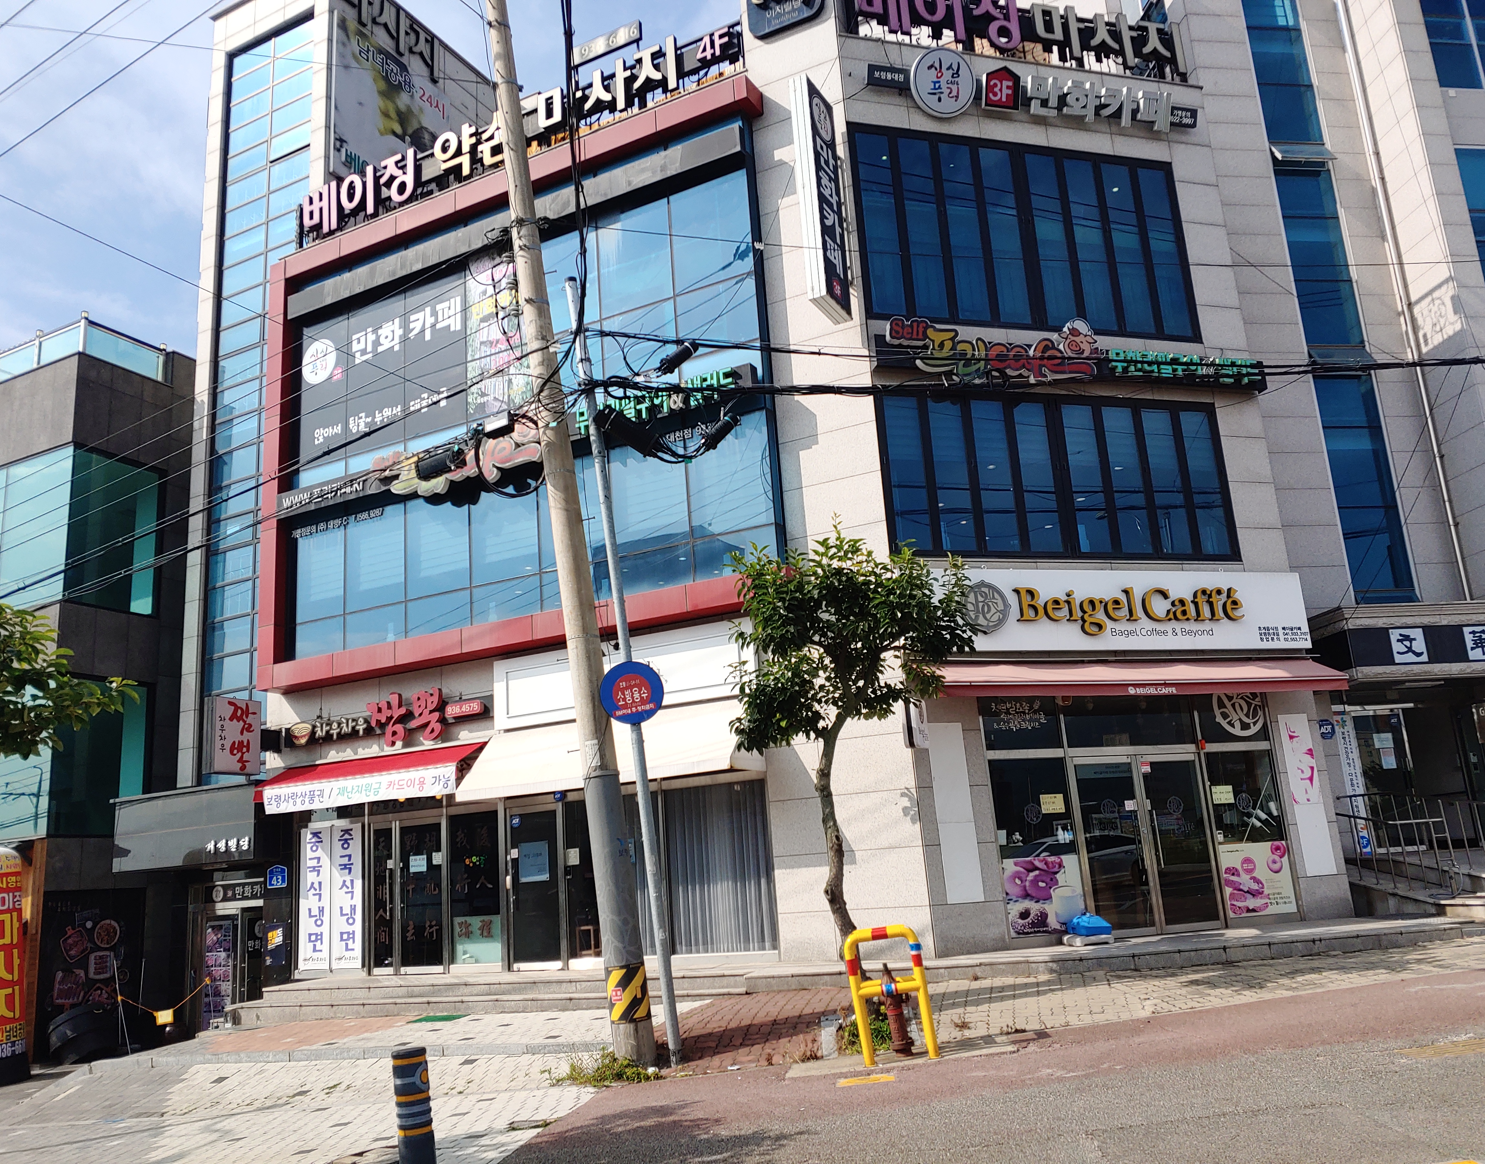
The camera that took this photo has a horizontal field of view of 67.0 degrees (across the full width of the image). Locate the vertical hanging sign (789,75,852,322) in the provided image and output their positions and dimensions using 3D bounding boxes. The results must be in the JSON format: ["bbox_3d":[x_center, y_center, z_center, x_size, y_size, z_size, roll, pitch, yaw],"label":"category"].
[{"bbox_3d":[1.010,-4.890,14.343,0.242,3.110,0.793,-11,-16,27],"label":"vertical hanging sign"}]

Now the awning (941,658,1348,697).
[{"bbox_3d":[4.825,1.163,13.577,5.642,0.508,0.569,0,-15,-16],"label":"awning"}]

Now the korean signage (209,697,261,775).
[{"bbox_3d":[-7.668,2.343,16.875,0.264,1.108,0.834,-11,-16,25],"label":"korean signage"}]

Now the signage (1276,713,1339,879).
[{"bbox_3d":[7.250,2.726,14.399,0.460,2.050,0.050,0,-15,-16],"label":"signage"}]

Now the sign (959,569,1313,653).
[{"bbox_3d":[4.783,0.384,14.239,5.640,1.020,0.200,0,-15,-16],"label":"sign"}]

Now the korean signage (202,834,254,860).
[{"bbox_3d":[-7.836,4.029,17.061,1.047,0.285,0.071,-11,-16,25],"label":"korean signage"}]

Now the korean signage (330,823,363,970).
[{"bbox_3d":[-5.715,4.537,16.205,0.570,2.010,0.030,-11,-16,25],"label":"korean signage"}]

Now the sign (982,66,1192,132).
[{"bbox_3d":[5.078,-6.898,16.231,3.580,0.740,0.220,0,-15,-16],"label":"sign"}]

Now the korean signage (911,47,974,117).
[{"bbox_3d":[2.767,-6.885,15.512,1.020,1.040,0.160,0,-15,-16],"label":"korean signage"}]

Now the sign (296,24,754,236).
[{"bbox_3d":[-3.792,-6.902,17.531,8.520,1.110,0.350,-11,-16,25],"label":"sign"}]

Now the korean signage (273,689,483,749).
[{"bbox_3d":[-5.203,2.036,16.344,4.005,0.712,0.295,-11,-16,25],"label":"korean signage"}]

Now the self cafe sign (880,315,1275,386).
[{"bbox_3d":[4.393,-2.954,14.676,5.774,0.793,0.366,0,-15,-16],"label":"self cafe sign"}]

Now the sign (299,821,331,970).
[{"bbox_3d":[-6.281,4.649,16.470,0.580,2.020,0.030,-11,-16,25],"label":"sign"}]

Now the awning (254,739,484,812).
[{"bbox_3d":[-5.406,2.824,16.096,3.870,0.690,0.630,-11,-16,25],"label":"awning"}]

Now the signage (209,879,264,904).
[{"bbox_3d":[-8.398,5.148,18.704,1.423,0.356,0.102,-11,-16,25],"label":"signage"}]

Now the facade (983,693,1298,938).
[{"bbox_3d":[4.845,2.731,13.595,4.056,2.928,0.163,0,-15,-16],"label":"facade"}]

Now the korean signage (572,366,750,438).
[{"bbox_3d":[-1.107,-2.241,14.739,2.775,0.579,0.274,-11,-16,25],"label":"korean signage"}]

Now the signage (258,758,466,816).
[{"bbox_3d":[-5.384,2.912,15.639,3.639,0.366,0.081,-11,-16,25],"label":"signage"}]

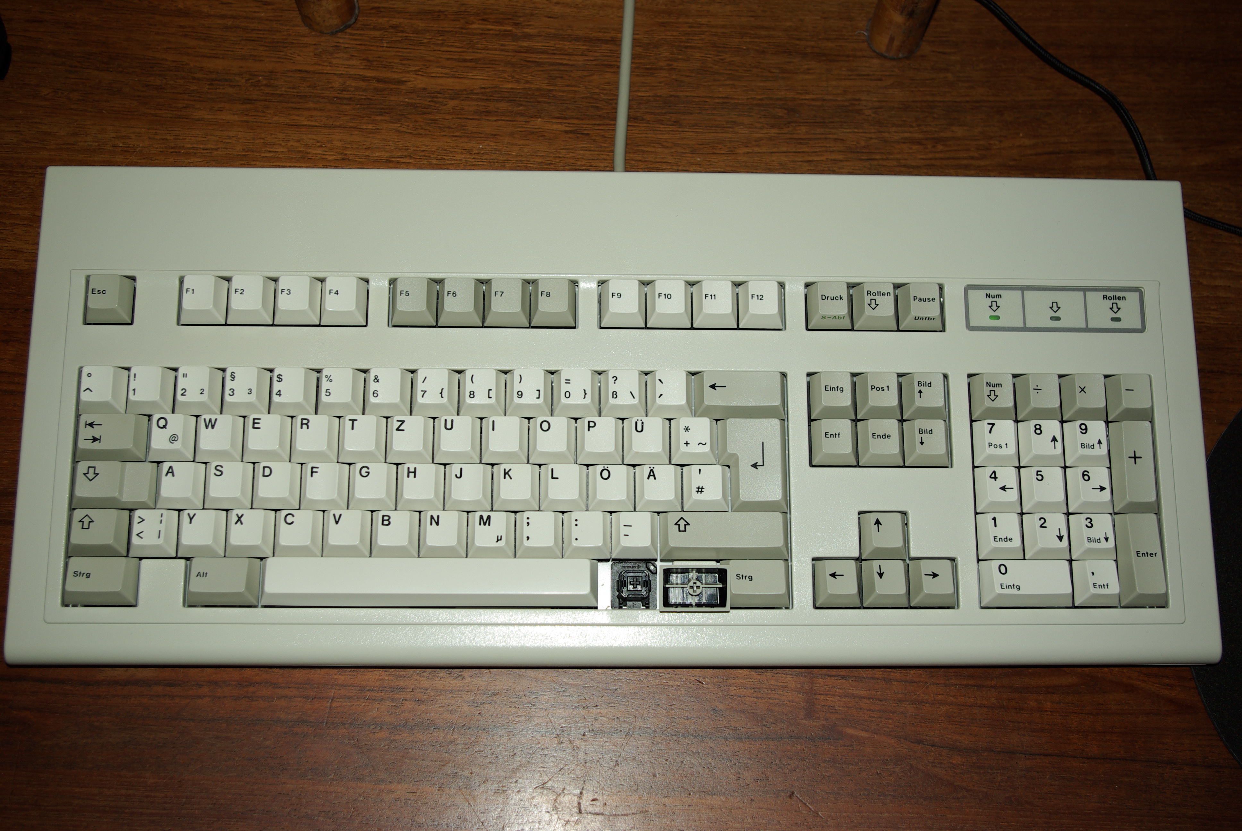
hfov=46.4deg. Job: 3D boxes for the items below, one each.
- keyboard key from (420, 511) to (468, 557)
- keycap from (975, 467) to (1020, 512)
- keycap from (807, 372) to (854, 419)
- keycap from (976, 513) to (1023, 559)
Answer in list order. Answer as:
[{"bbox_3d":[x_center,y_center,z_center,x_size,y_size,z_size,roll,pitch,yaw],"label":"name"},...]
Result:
[{"bbox_3d":[-0.070,0.047,0.574,0.018,0.008,0.018,0,79,-2],"label":"keyboard key"},{"bbox_3d":[0.154,0.030,0.588,0.018,0.007,0.018,0,79,-2],"label":"keycap"},{"bbox_3d":[0.087,-0.008,0.592,0.018,0.009,0.018,0,79,-2],"label":"keycap"},{"bbox_3d":[0.154,0.048,0.584,0.018,0.008,0.018,0,79,-2],"label":"keycap"}]

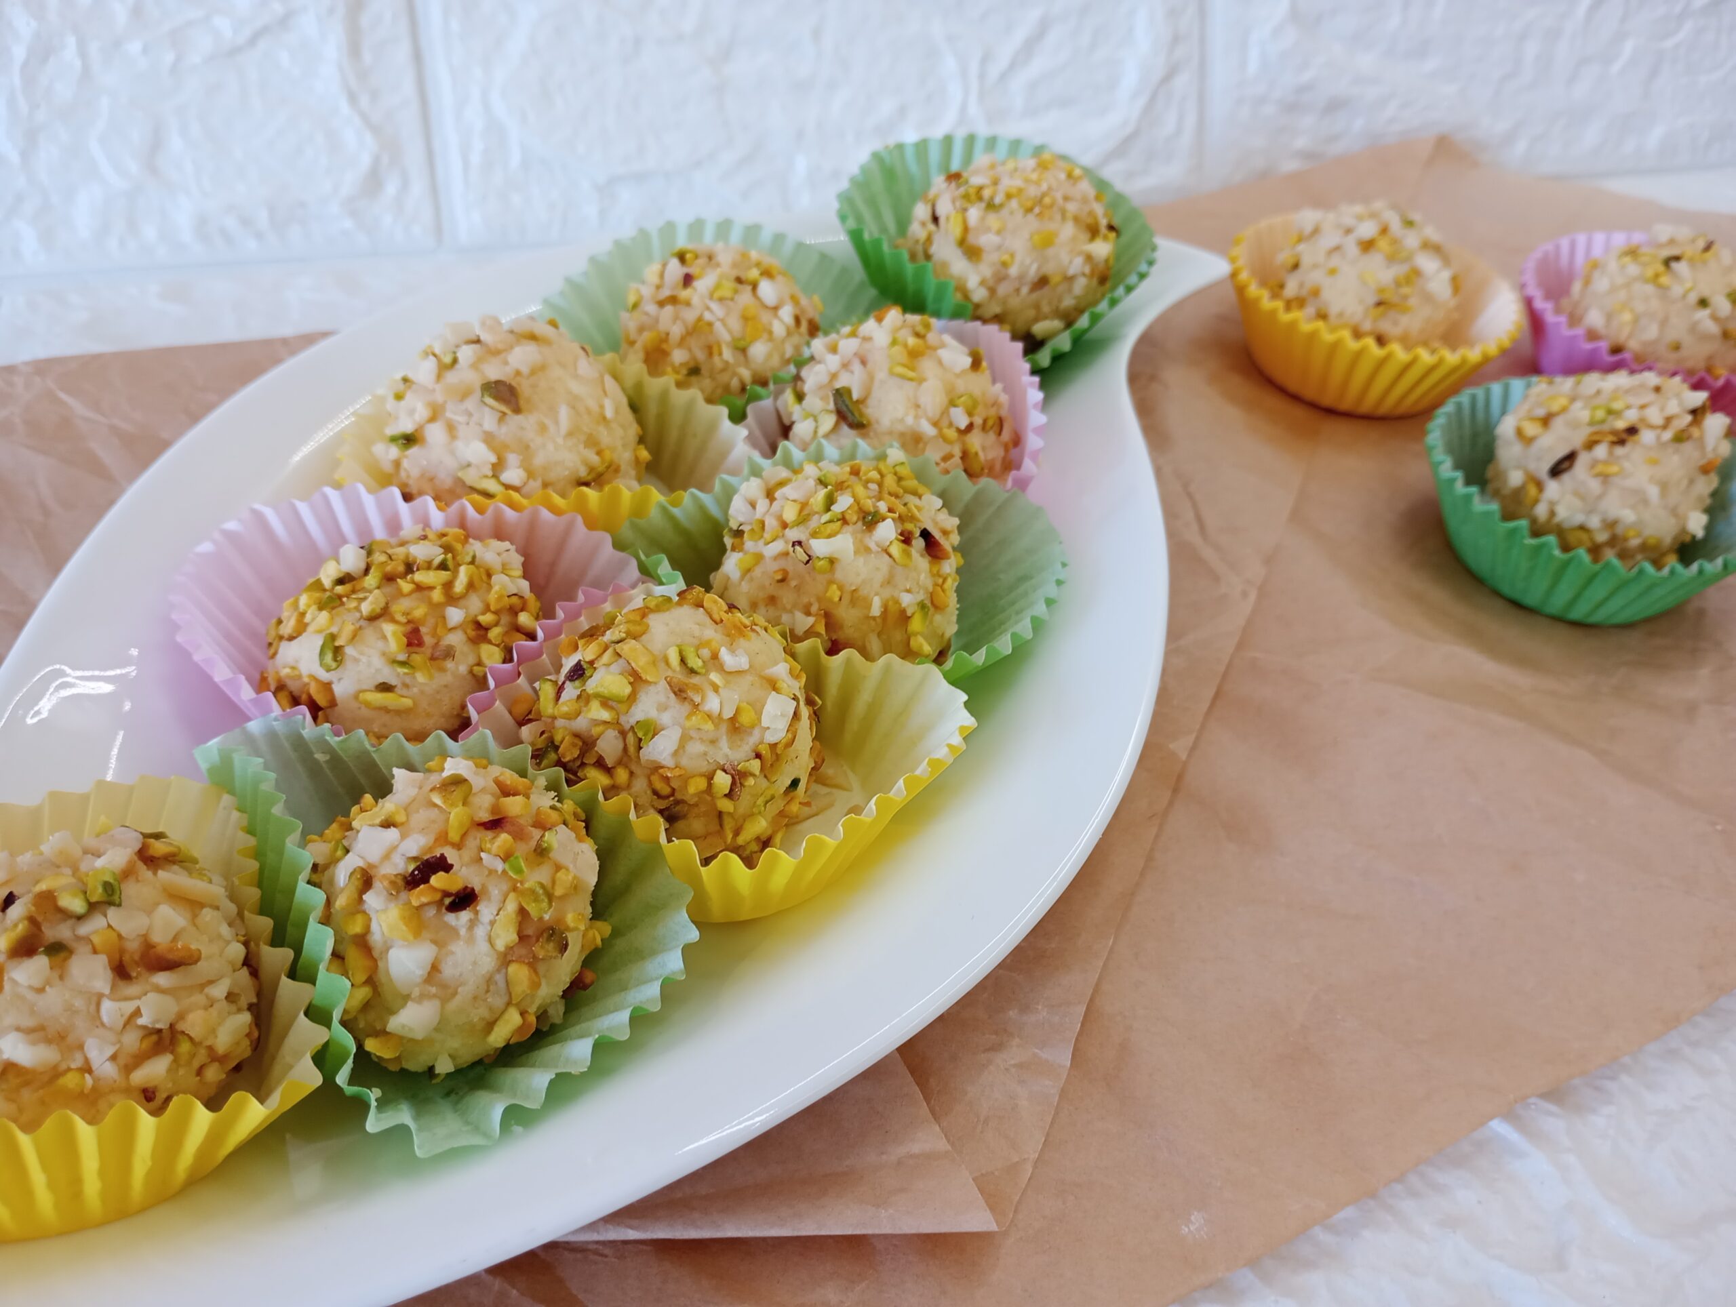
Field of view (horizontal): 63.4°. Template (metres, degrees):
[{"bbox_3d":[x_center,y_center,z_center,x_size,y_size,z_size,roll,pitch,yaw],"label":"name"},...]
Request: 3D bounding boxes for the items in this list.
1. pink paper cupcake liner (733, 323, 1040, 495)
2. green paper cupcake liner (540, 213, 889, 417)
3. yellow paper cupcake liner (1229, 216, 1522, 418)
[{"bbox_3d":[0.005,-0.036,0.253,0.056,0.025,0.060,-2,42,2],"label":"pink paper cupcake liner"},{"bbox_3d":[-0.029,-0.058,0.275,0.066,0.024,0.063,-1,47,1],"label":"green paper cupcake liner"},{"bbox_3d":[0.108,-0.071,0.307,0.061,0.025,0.061,1,42,-1],"label":"yellow paper cupcake liner"}]

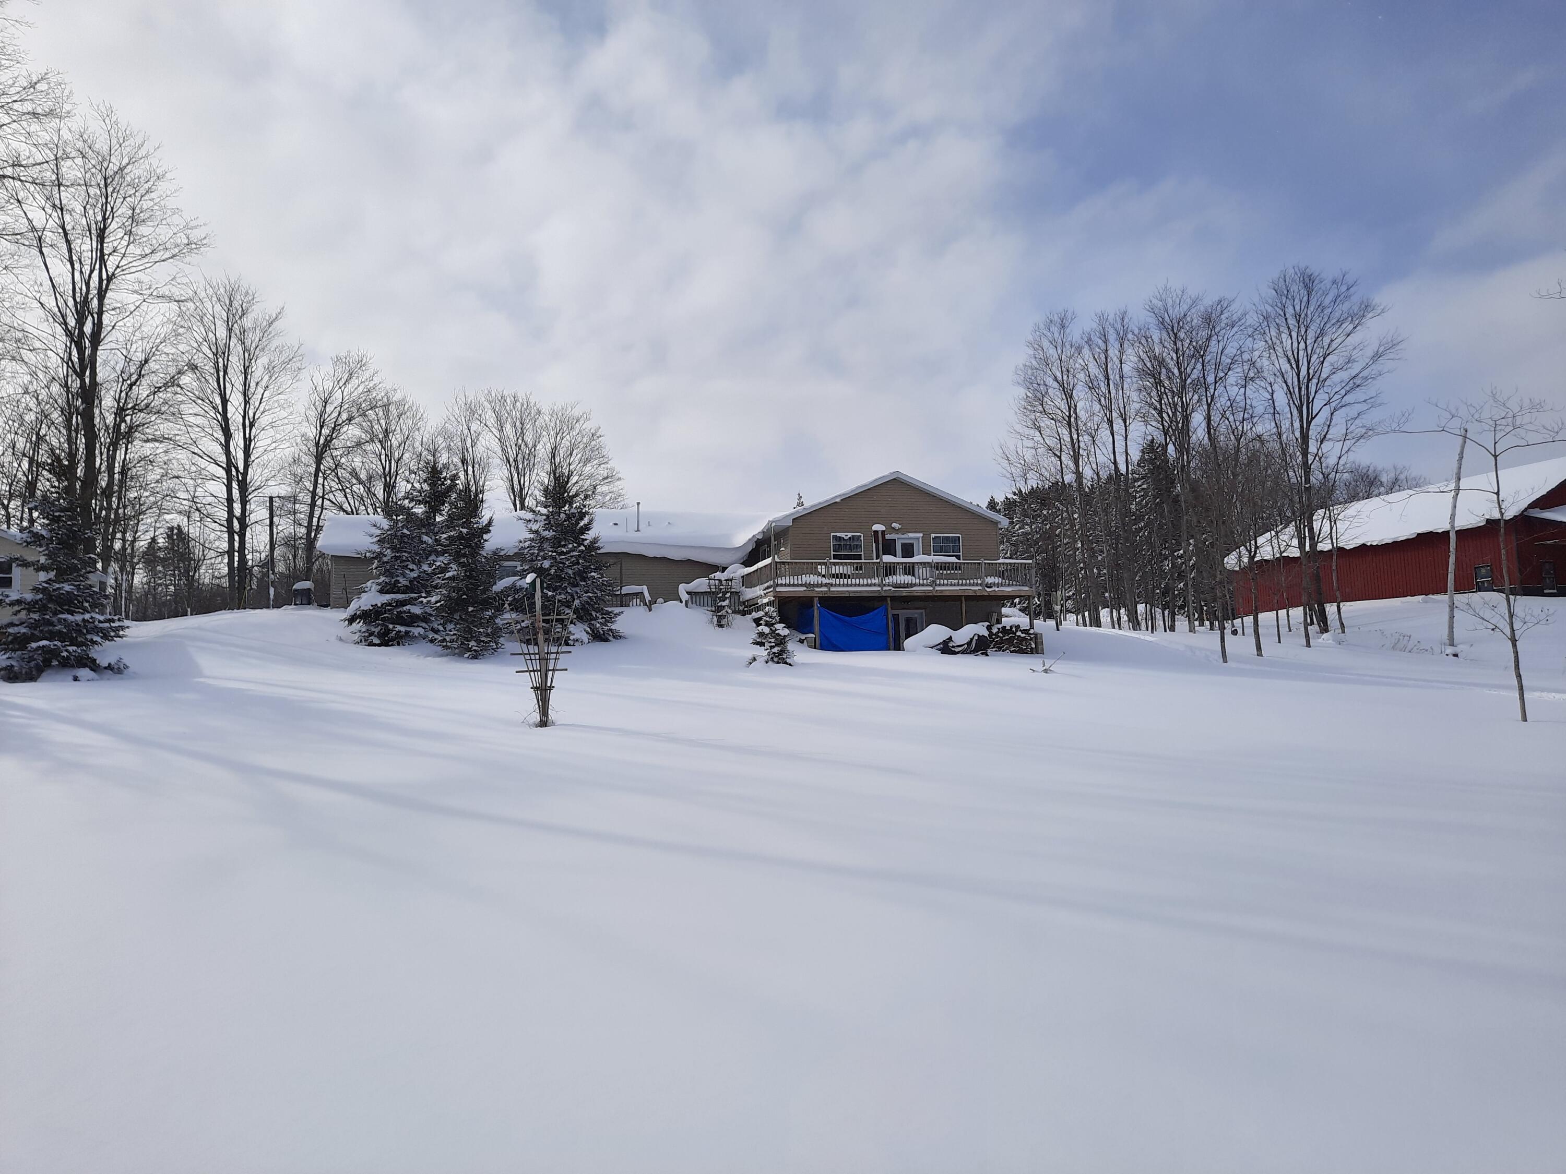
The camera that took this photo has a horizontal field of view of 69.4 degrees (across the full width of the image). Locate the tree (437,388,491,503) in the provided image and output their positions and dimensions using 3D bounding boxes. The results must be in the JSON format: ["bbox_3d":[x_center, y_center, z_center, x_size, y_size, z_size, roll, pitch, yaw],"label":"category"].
[{"bbox_3d":[-18.228,-4.746,64.436,3.220,13.190,3.123,0,-4,-16],"label":"tree"}]

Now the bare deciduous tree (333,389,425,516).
[{"bbox_3d":[-21.963,-4.657,61.430,4.757,12.444,4.614,0,-4,-20],"label":"bare deciduous tree"}]

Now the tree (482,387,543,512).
[{"bbox_3d":[-15.575,-4.892,65.443,3.650,13.538,3.541,-1,-4,-13],"label":"tree"}]

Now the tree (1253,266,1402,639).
[{"bbox_3d":[19.904,-5.012,41.354,4.872,13.712,4.726,-3,-4,26],"label":"tree"}]

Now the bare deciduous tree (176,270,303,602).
[{"bbox_3d":[-26.238,-7.011,54.567,5.322,16.458,5.162,0,-4,-26],"label":"bare deciduous tree"}]

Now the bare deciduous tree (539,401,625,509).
[{"bbox_3d":[-11.606,-4.496,65.413,4.947,12.743,4.798,-1,-4,-10],"label":"bare deciduous tree"}]

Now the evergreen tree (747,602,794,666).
[{"bbox_3d":[-0.335,1.289,30.980,1.307,1.741,1.267,-1,-3,-1],"label":"evergreen tree"}]

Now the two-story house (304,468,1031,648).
[{"bbox_3d":[-5.098,-0.612,43.320,24.230,6.750,15.500,0,-4,-15],"label":"two-story house"}]

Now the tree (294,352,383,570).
[{"bbox_3d":[-22.932,-5.489,58.477,4.241,13.708,4.114,0,-4,-21],"label":"tree"}]

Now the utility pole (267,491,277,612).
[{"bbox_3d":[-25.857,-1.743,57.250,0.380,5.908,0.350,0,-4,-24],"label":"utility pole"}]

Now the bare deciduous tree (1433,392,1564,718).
[{"bbox_3d":[10.226,-0.479,16.245,1.678,4.809,1.628,-4,-4,32],"label":"bare deciduous tree"}]

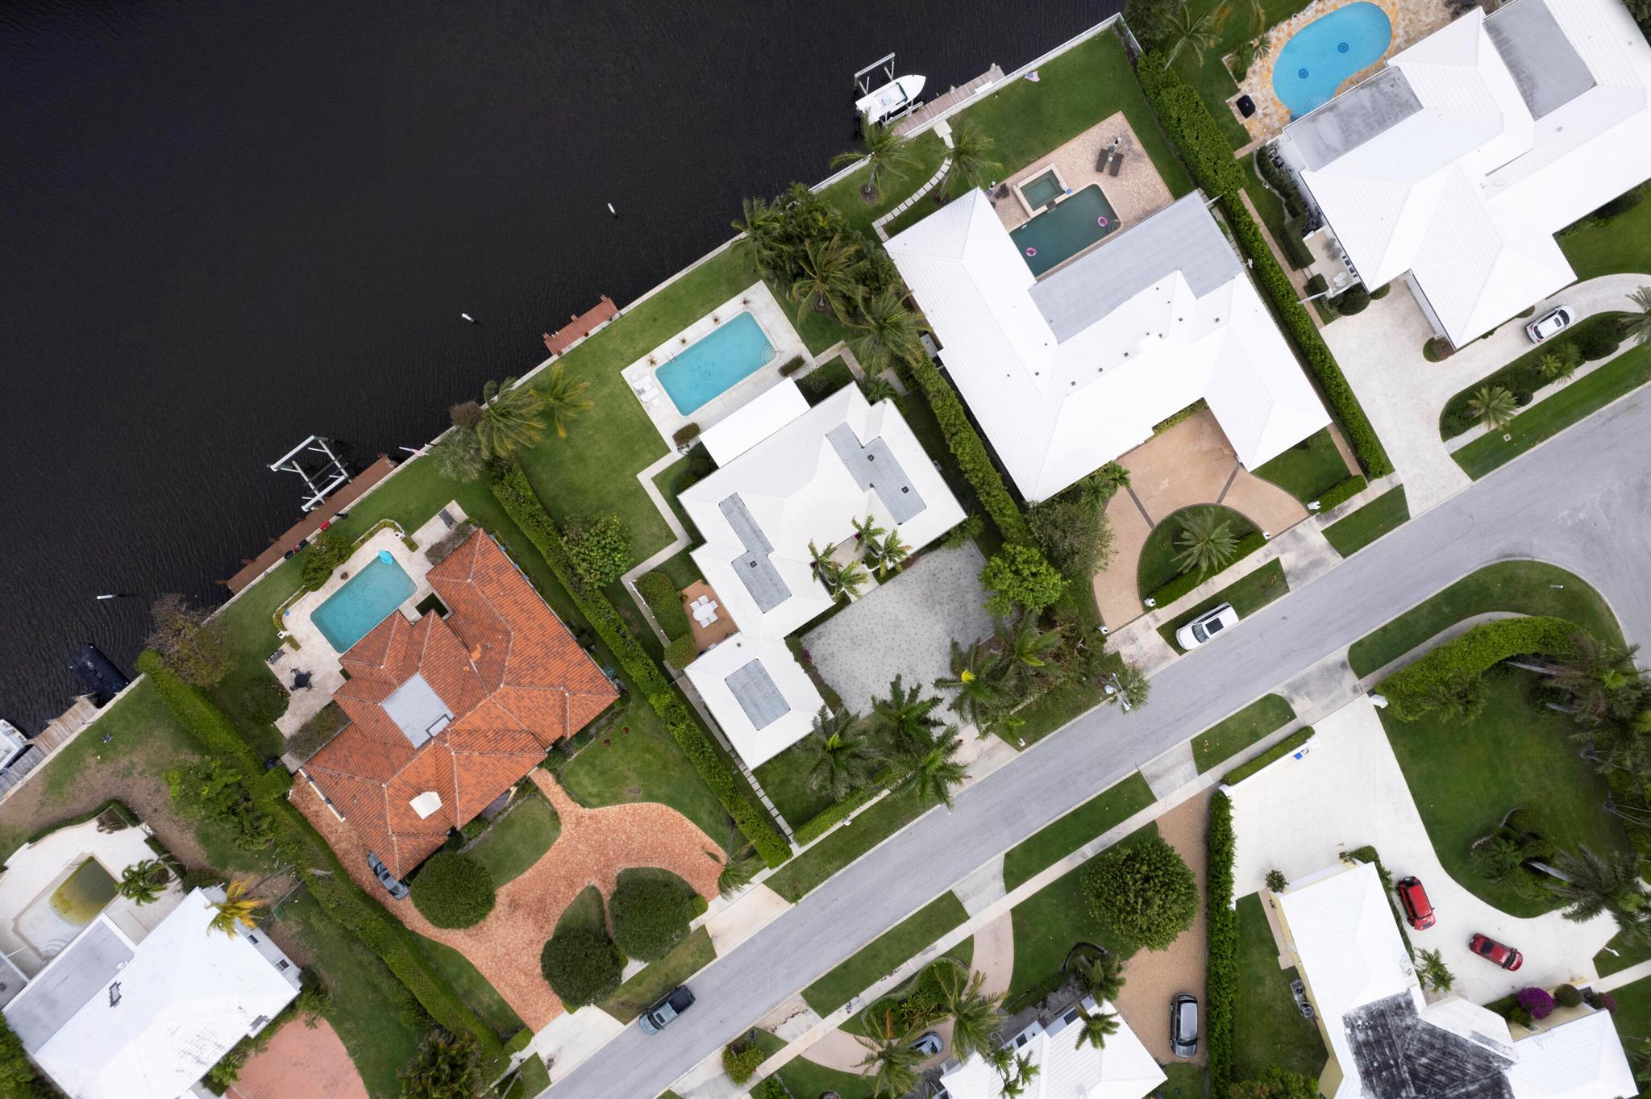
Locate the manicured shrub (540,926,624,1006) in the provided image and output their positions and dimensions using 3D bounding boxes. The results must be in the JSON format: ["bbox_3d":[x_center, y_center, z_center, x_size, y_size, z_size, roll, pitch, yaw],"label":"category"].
[{"bbox_3d":[-20.818,35.620,86.104,6.700,4.800,6.700,0,90,0],"label":"manicured shrub"}]

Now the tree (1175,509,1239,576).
[{"bbox_3d":[30.290,-0.536,81.391,5.130,5.500,5.230,0,91,0],"label":"tree"}]

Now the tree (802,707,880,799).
[{"bbox_3d":[1.246,17.118,84.725,6.700,7.400,6.700,0,90,0],"label":"tree"}]

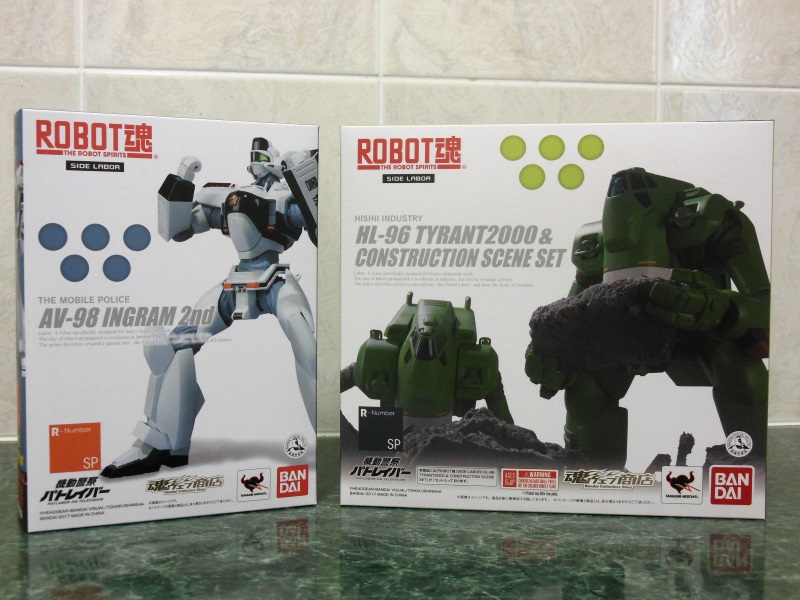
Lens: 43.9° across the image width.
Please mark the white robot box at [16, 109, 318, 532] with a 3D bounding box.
[{"bbox_3d":[-0.116,0.008,0.499,0.139,0.191,0.054,-1,3,-25],"label":"white robot box"}]

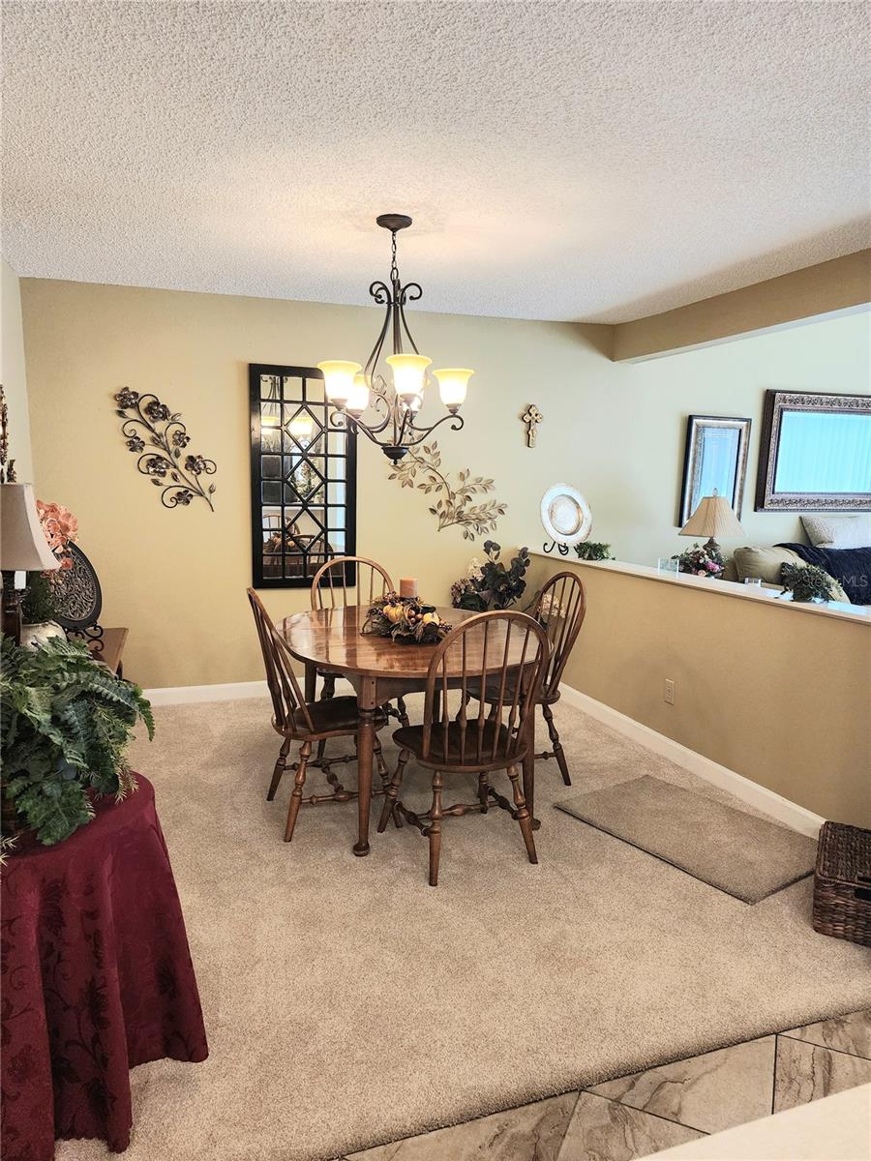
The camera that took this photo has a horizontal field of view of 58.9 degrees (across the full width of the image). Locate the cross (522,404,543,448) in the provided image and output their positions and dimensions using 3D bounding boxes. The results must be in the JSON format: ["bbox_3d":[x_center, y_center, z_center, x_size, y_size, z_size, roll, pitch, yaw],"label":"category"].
[{"bbox_3d":[0.671,-1.063,5.324,0.149,0.286,0.022,-2,8,-20],"label":"cross"}]

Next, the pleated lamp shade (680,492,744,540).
[{"bbox_3d":[1.983,-0.453,5.513,0.460,0.290,0.460,-2,8,-20],"label":"pleated lamp shade"}]

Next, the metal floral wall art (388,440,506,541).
[{"bbox_3d":[0.095,-0.595,5.149,0.840,0.660,0.050,-2,9,-20],"label":"metal floral wall art"}]

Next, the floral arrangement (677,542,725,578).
[{"bbox_3d":[1.608,-0.074,4.677,0.320,0.320,0.290,-2,9,-20],"label":"floral arrangement"}]

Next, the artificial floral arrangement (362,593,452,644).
[{"bbox_3d":[-0.113,0.135,3.239,0.400,0.180,0.370,1,8,0],"label":"artificial floral arrangement"}]

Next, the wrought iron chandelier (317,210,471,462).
[{"bbox_3d":[-0.166,-0.984,3.187,0.650,0.980,0.650,1,8,0],"label":"wrought iron chandelier"}]

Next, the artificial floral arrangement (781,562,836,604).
[{"bbox_3d":[1.528,-0.002,3.152,0.180,0.165,0.205,-2,8,-20],"label":"artificial floral arrangement"}]

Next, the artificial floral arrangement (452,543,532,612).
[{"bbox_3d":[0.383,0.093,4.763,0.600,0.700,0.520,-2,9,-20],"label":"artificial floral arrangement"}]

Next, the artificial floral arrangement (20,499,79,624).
[{"bbox_3d":[-1.443,-0.012,2.853,0.260,0.580,0.260,-2,9,-20],"label":"artificial floral arrangement"}]

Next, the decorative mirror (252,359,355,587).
[{"bbox_3d":[-0.813,-0.624,4.813,0.645,1.345,0.035,-2,9,-20],"label":"decorative mirror"}]

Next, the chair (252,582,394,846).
[{"bbox_3d":[-0.470,0.500,3.185,0.587,0.976,0.495,-2,8,-21],"label":"chair"}]

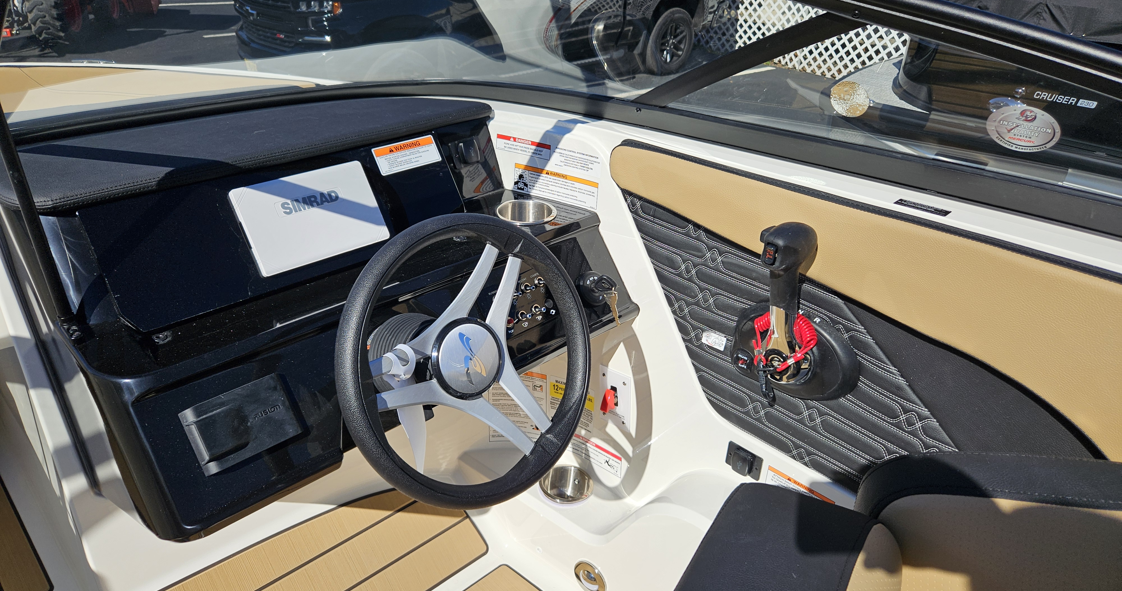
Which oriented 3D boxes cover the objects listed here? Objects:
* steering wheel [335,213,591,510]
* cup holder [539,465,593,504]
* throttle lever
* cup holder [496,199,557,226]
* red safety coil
[{"bbox_3d":[-0.115,0.078,0.916,0.353,0.353,0.090,-26,12,-36],"label":"steering wheel"},{"bbox_3d":[0.011,0.388,1.415,0.102,0.085,0.102,-1,30,0],"label":"cup holder"},{"bbox_3d":[0.320,-0.012,1.050,0.075,0.195,0.060,-24,37,-34],"label":"throttle lever"},{"bbox_3d":[-0.057,-0.108,1.287,0.102,0.085,0.102,-1,30,0],"label":"cup holder"},{"bbox_3d":[0.320,0.066,1.070,0.055,0.070,0.090,-24,37,-34],"label":"red safety coil"}]

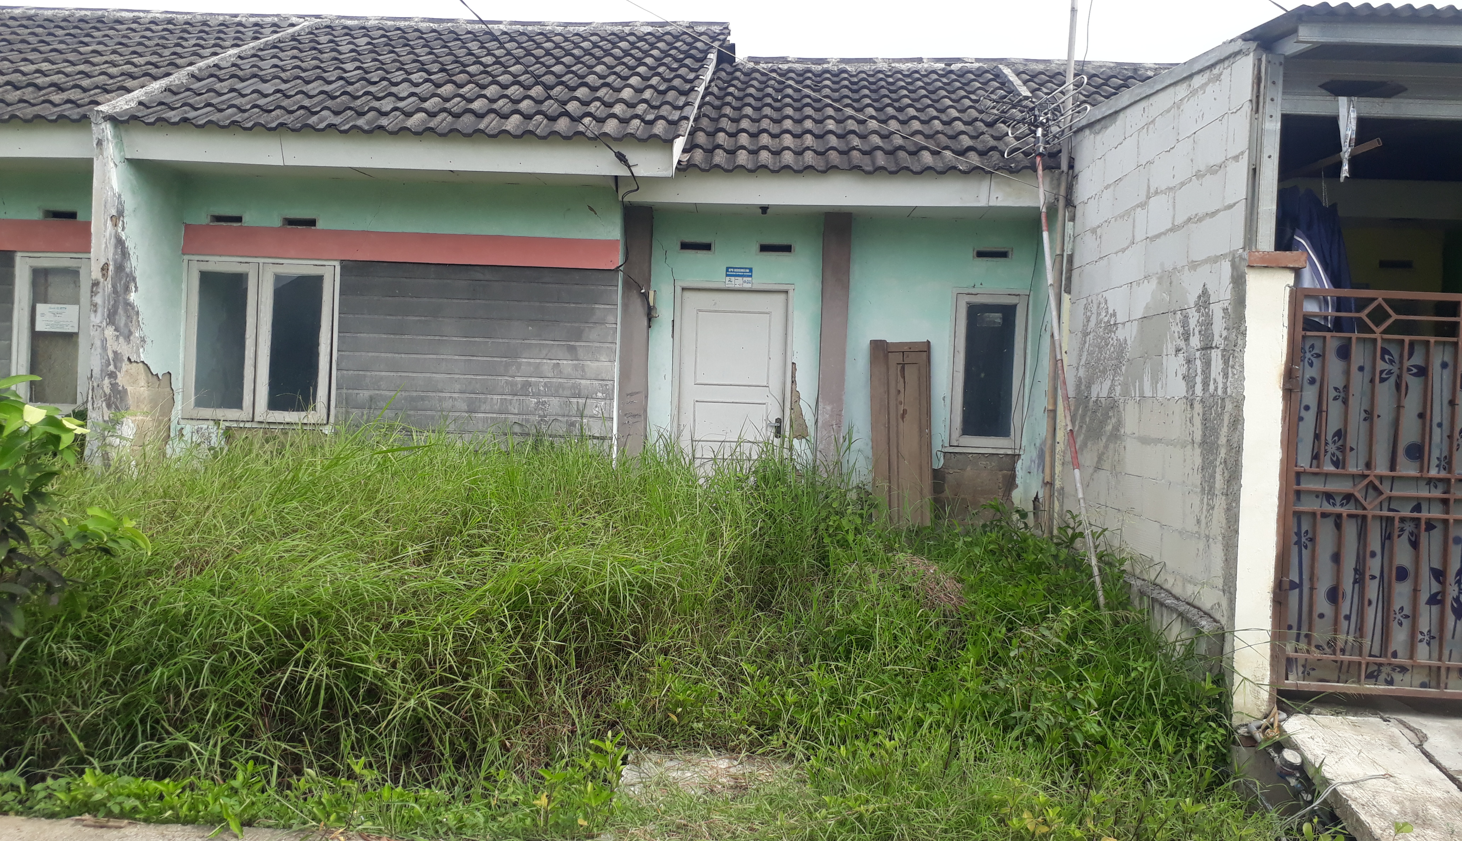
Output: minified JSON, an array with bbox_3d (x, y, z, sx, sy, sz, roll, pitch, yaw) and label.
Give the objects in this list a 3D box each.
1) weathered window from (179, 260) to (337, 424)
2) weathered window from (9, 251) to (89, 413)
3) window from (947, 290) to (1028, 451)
[{"bbox_3d":[-3.471,-0.576,8.400,1.150,1.230,0.100,2,0,1],"label":"weathered window"},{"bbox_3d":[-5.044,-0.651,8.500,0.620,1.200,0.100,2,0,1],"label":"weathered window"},{"bbox_3d":[1.972,-0.381,8.750,0.590,1.230,0.100,2,0,1],"label":"window"}]

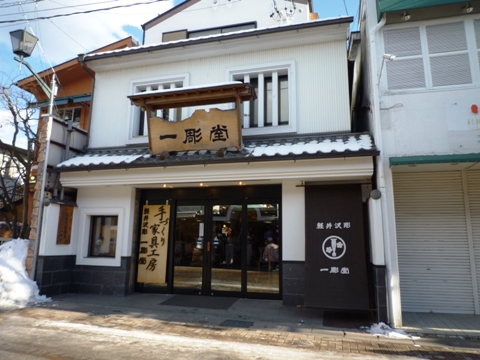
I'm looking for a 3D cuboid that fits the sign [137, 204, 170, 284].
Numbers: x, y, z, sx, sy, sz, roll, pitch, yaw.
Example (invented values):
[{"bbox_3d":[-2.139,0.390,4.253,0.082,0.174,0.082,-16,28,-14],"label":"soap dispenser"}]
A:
[{"bbox_3d":[-2.192,1.630,8.872,0.774,1.960,0.049,-2,-10,16],"label":"sign"}]

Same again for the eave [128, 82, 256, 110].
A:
[{"bbox_3d":[-1.042,-1.689,7.407,2.715,0.412,0.706,-2,-10,16],"label":"eave"}]

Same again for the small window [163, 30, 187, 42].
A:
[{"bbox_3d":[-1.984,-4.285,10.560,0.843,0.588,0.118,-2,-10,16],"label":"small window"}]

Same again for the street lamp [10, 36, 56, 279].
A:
[{"bbox_3d":[-4.474,-0.285,7.260,0.490,5.733,1.225,-2,-10,16],"label":"street lamp"}]

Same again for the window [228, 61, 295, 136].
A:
[{"bbox_3d":[0.474,-1.887,8.121,1.695,1.725,0.176,-2,-10,16],"label":"window"}]

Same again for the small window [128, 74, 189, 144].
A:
[{"bbox_3d":[-2.081,-1.795,8.837,1.686,1.705,0.176,-2,-10,16],"label":"small window"}]

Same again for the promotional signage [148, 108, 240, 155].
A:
[{"bbox_3d":[-1.009,-1.024,7.402,2.009,0.902,0.088,-2,4,16],"label":"promotional signage"}]

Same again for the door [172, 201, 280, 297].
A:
[{"bbox_3d":[-0.344,1.618,8.418,2.764,2.332,0.118,-2,-10,16],"label":"door"}]

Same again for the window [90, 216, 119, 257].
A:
[{"bbox_3d":[-3.430,1.376,8.628,0.882,1.068,0.127,-2,-10,16],"label":"window"}]

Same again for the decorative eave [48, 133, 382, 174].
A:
[{"bbox_3d":[-0.768,-0.626,7.701,7.154,0.862,1.176,-2,-10,16],"label":"decorative eave"}]

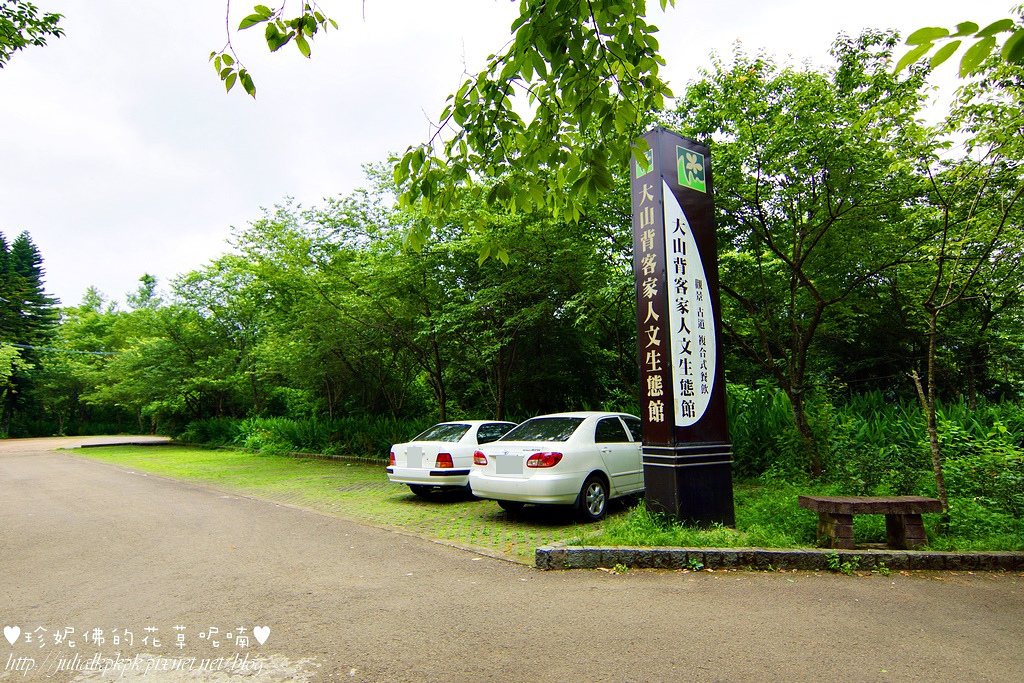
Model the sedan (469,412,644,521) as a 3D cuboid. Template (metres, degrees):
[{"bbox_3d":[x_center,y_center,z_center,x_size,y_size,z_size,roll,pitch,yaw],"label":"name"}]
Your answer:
[{"bbox_3d":[1.276,1.908,8.456,1.705,1.480,4.530,-7,-11,39],"label":"sedan"}]

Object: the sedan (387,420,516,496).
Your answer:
[{"bbox_3d":[-0.734,2.388,10.895,1.660,1.380,4.120,-5,-10,29],"label":"sedan"}]

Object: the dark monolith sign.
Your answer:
[{"bbox_3d":[1.960,-0.177,5.952,0.939,4.497,0.452,5,-10,-31],"label":"dark monolith sign"}]

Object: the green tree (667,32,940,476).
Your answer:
[{"bbox_3d":[5.790,-1.424,10.114,5.400,8.200,5.200,0,-8,0],"label":"green tree"}]

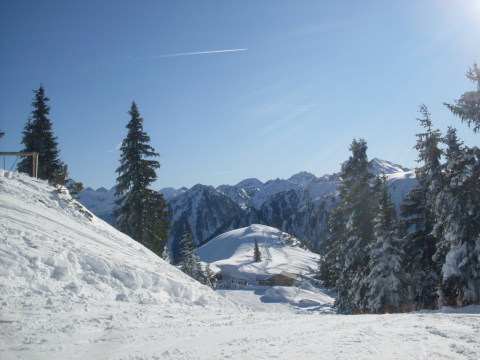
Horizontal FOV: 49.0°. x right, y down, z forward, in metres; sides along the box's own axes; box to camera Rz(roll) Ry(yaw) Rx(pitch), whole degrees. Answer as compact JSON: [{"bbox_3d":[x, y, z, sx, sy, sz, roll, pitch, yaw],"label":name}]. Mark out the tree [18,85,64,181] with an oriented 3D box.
[{"bbox_3d":[-11.679,-2.706,31.000,2.750,6.000,2.750,0,-2,0],"label":"tree"}]

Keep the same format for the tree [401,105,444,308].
[{"bbox_3d":[6.599,0.956,19.000,1.750,7.400,1.750,0,-2,0],"label":"tree"}]

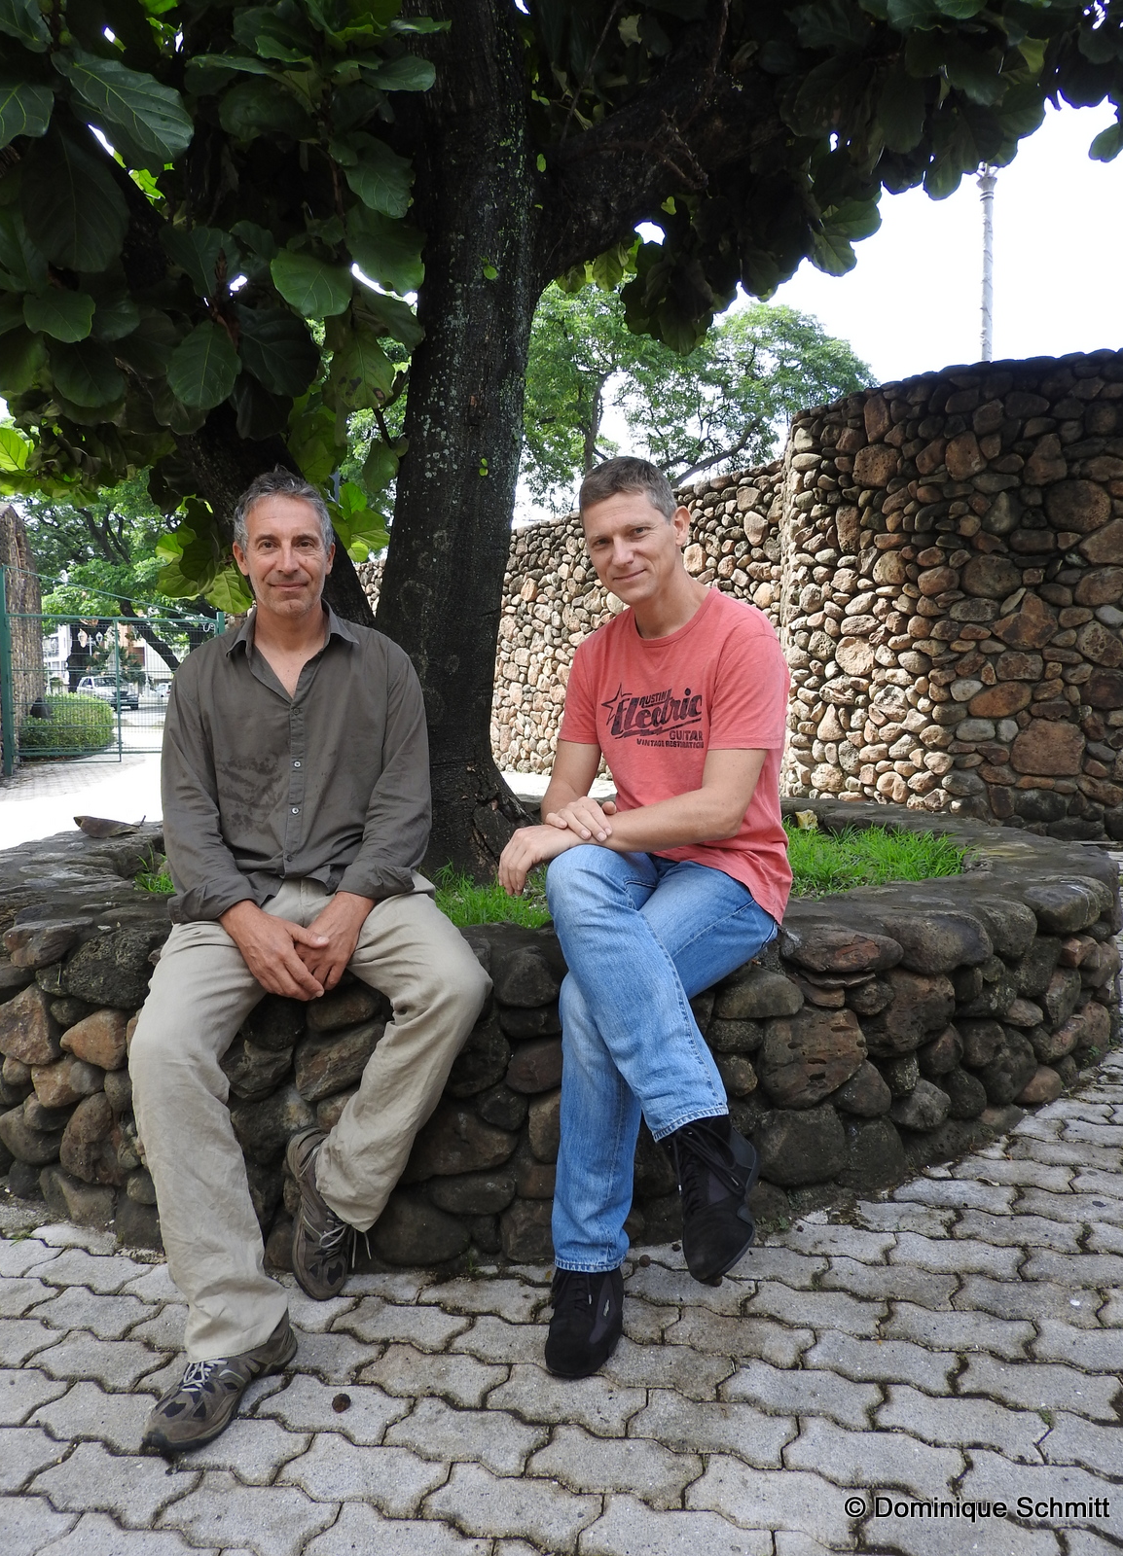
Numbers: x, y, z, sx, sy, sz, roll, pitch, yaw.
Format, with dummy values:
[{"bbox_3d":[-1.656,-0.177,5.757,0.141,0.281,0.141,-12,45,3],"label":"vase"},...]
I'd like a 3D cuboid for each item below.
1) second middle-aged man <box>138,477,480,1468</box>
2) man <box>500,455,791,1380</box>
[{"bbox_3d":[-0.432,0.203,1.930,0.560,1.530,0.700,-1,4,-9],"label":"second middle-aged man"},{"bbox_3d":[0.190,0.185,1.930,0.490,1.490,0.670,2,5,27],"label":"man"}]

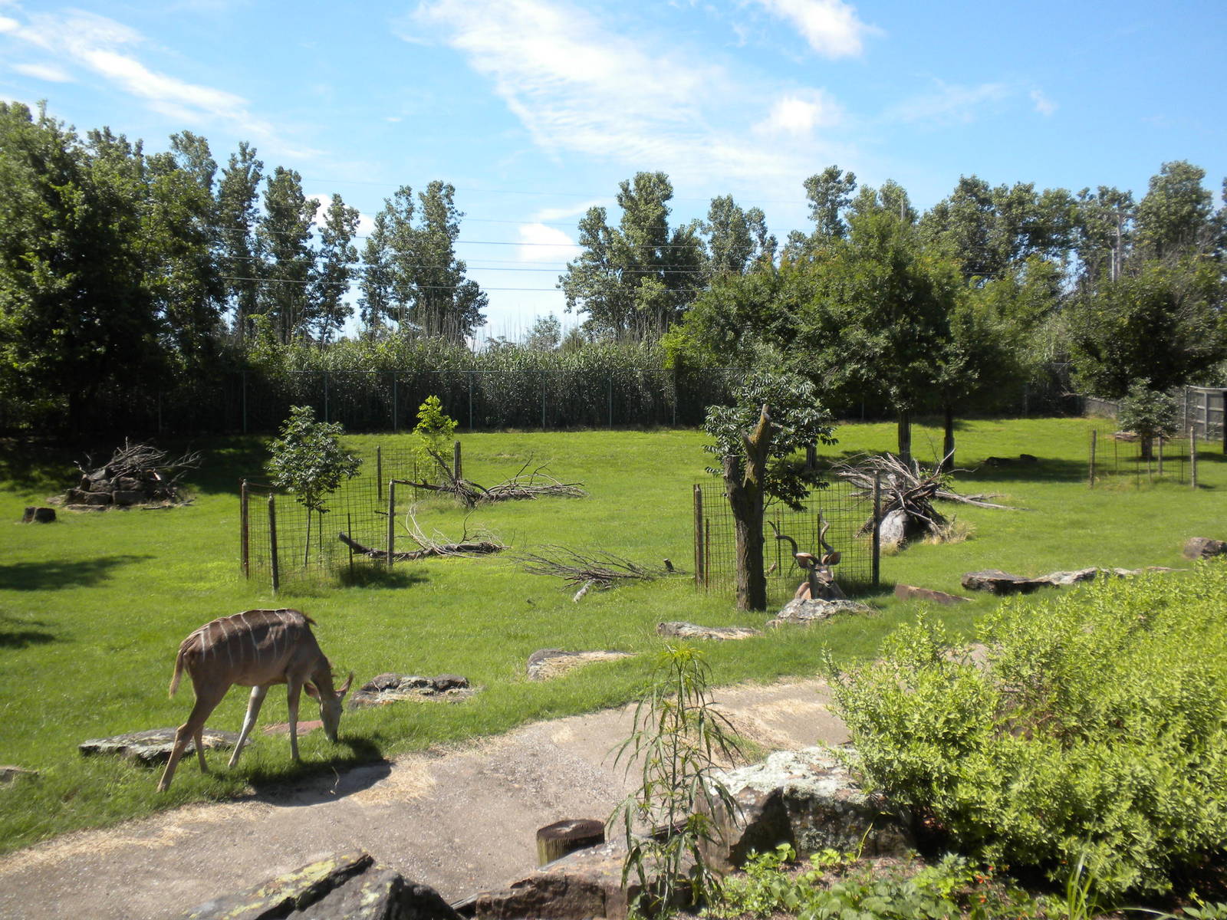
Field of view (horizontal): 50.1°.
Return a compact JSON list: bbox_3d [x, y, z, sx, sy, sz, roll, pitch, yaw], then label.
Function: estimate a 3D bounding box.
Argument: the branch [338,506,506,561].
[{"bbox_3d":[-3.325,1.275,22.800,2.900,0.850,1.300,0,5,-5],"label":"branch"}]

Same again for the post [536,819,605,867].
[{"bbox_3d":[-0.250,2.306,7.696,0.370,0.360,0.370,0,4,0],"label":"post"}]

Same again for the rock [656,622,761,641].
[{"bbox_3d":[1.095,1.946,15.062,1.140,0.130,0.500,0,5,4],"label":"rock"}]

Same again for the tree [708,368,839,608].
[{"bbox_3d":[1.940,0.303,16.670,1.650,2.980,1.500,0,4,0],"label":"tree"}]

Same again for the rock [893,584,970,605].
[{"bbox_3d":[4.372,1.872,18.100,1.080,0.240,0.550,1,6,12],"label":"rock"}]

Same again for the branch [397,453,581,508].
[{"bbox_3d":[-2.651,0.393,28.229,4.000,1.050,2.000,0,5,-5],"label":"branch"}]

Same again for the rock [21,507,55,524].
[{"bbox_3d":[-11.533,1.125,26.300,0.620,0.290,0.580,0,5,0],"label":"rock"}]

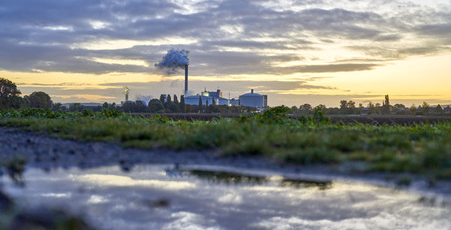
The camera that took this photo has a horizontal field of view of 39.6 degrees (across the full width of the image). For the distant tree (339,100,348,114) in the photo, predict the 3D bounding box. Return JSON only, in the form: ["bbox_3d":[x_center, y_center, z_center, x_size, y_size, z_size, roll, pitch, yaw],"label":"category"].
[{"bbox_3d":[94.660,-6.110,500.000,6.390,10.940,6.070,0,0,0],"label":"distant tree"}]

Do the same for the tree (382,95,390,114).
[{"bbox_3d":[134.380,-8.520,520.000,5.400,15.700,5.130,0,0,0],"label":"tree"}]

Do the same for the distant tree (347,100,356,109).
[{"bbox_3d":[100.660,-6.190,500.000,7.190,10.780,6.830,0,0,0],"label":"distant tree"}]

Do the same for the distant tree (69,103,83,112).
[{"bbox_3d":[-114.650,-5.370,480.000,10.740,6.900,10.200,0,0,0],"label":"distant tree"}]

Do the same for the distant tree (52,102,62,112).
[{"bbox_3d":[-115.420,-5.150,430.000,6.870,6.870,6.530,0,0,0],"label":"distant tree"}]

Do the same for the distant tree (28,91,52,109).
[{"bbox_3d":[-109.070,-7.830,370.000,14.190,11.530,13.480,0,0,0],"label":"distant tree"}]

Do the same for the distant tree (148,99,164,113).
[{"bbox_3d":[-49.610,-6.290,450.000,11.500,9.990,10.930,0,0,0],"label":"distant tree"}]

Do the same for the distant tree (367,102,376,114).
[{"bbox_3d":[116.630,-5.710,500.000,6.390,10.150,6.070,0,0,0],"label":"distant tree"}]

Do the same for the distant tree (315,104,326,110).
[{"bbox_3d":[76.090,-4.790,500.000,9.190,7.990,8.730,0,0,0],"label":"distant tree"}]

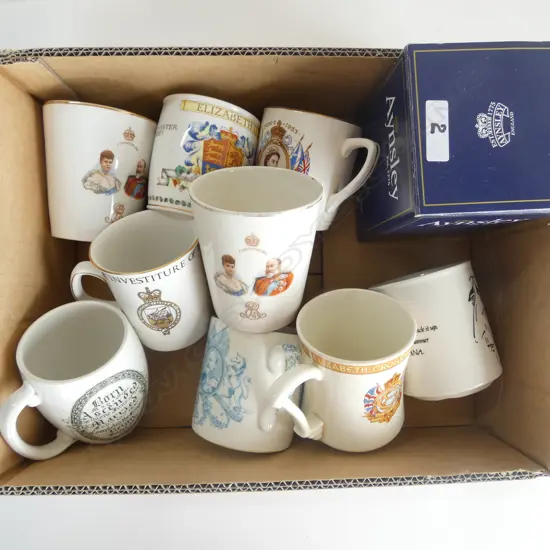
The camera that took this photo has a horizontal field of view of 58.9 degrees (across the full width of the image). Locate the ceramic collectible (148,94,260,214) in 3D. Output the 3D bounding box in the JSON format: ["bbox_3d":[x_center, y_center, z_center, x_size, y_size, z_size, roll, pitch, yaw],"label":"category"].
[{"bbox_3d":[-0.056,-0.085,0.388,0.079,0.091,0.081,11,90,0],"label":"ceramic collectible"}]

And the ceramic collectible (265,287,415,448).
[{"bbox_3d":[0.048,0.076,0.360,0.108,0.083,0.093,-19,126,-19],"label":"ceramic collectible"}]

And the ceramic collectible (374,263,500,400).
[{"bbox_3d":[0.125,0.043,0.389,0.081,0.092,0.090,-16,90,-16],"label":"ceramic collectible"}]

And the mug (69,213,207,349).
[{"bbox_3d":[-0.102,0.010,0.381,0.107,0.080,0.090,-7,130,2],"label":"mug"}]

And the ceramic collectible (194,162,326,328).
[{"bbox_3d":[-0.012,-0.015,0.339,0.086,0.086,0.095,1,122,0],"label":"ceramic collectible"}]

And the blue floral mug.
[{"bbox_3d":[-0.013,0.086,0.374,0.082,0.105,0.089,12,86,-24],"label":"blue floral mug"}]

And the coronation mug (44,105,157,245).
[{"bbox_3d":[-0.132,-0.071,0.367,0.086,0.086,0.093,8,94,0],"label":"coronation mug"}]

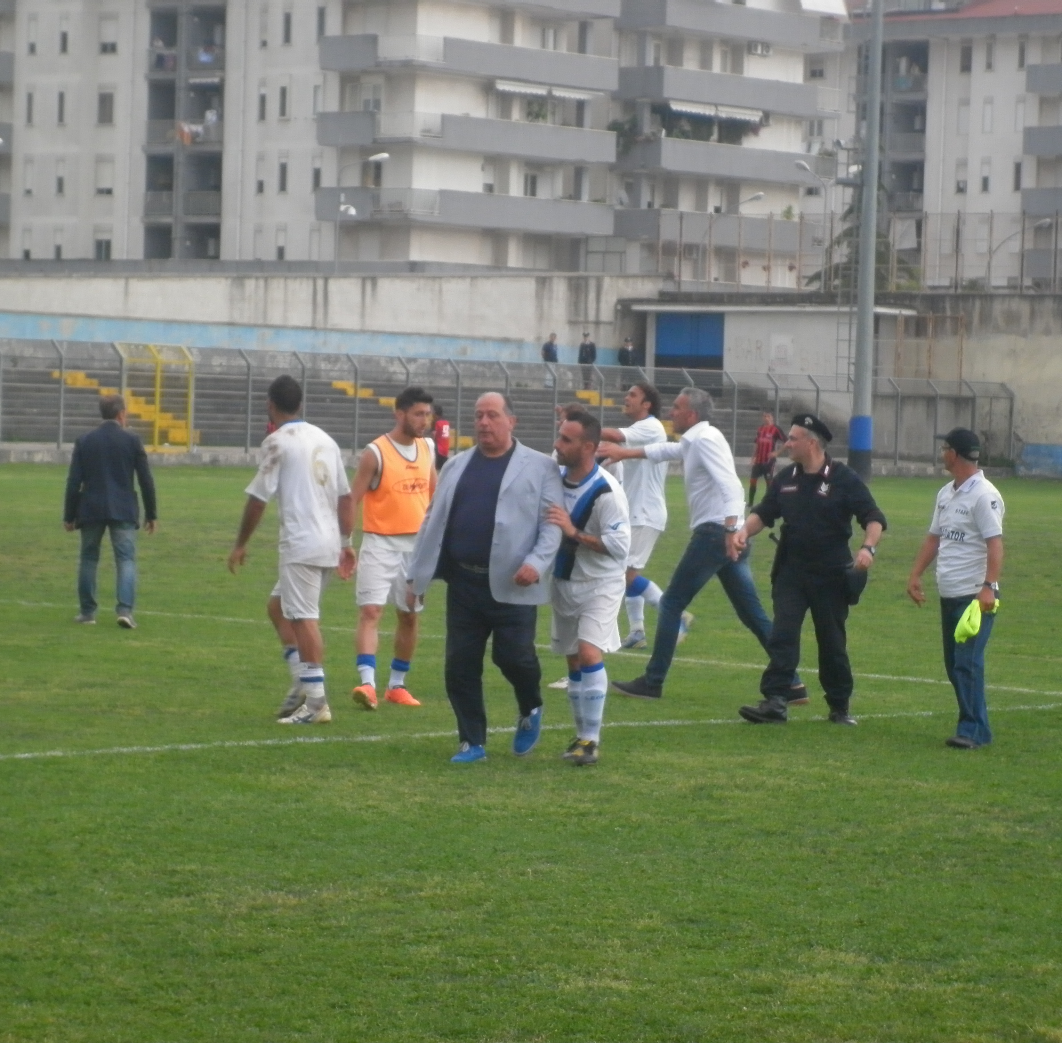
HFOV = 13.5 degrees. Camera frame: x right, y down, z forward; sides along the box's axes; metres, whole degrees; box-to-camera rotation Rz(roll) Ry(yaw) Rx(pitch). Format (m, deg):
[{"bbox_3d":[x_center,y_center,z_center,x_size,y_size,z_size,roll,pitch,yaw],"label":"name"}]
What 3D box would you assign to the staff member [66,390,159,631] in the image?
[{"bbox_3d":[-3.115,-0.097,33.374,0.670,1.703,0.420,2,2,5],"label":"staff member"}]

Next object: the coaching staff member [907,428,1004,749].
[{"bbox_3d":[2.252,0.345,23.825,0.500,1.677,0.430,3,2,41],"label":"coaching staff member"}]

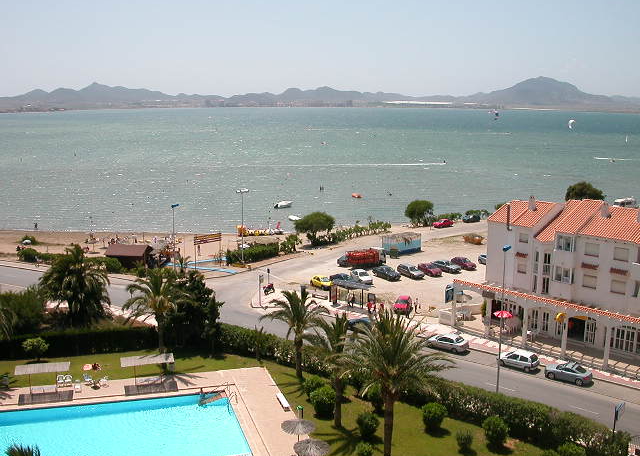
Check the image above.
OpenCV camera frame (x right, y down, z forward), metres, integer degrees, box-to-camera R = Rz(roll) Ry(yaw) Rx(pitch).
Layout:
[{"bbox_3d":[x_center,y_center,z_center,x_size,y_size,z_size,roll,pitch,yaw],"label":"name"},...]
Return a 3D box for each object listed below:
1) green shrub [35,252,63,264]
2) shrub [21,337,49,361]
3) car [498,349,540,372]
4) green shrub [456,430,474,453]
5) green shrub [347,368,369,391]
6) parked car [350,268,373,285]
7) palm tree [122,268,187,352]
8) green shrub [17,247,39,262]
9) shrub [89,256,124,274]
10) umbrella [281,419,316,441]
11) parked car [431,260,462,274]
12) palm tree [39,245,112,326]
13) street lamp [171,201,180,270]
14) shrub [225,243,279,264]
[{"bbox_3d":[-41.170,4.681,104.312,4.000,1.400,1.800,4,11,20],"label":"green shrub"},{"bbox_3d":[-26.700,11.317,64.090,2.400,2.300,2.400,0,10,0],"label":"shrub"},{"bbox_3d":[19.151,12.740,65.777,3.750,1.420,1.630,8,13,39],"label":"car"},{"bbox_3d":[10.045,14.701,47.326,1.200,1.500,1.200,0,10,0],"label":"green shrub"},{"bbox_3d":[3.318,13.098,58.962,1.722,1.586,1.722,0,10,0],"label":"green shrub"},{"bbox_3d":[6.070,6.903,97.179,1.680,1.420,4.100,-5,11,-25],"label":"parked car"},{"bbox_3d":[-15.878,7.993,65.648,6.300,8.300,6.300,0,10,0],"label":"palm tree"},{"bbox_3d":[-46.797,4.353,109.550,3.100,2.100,2.600,5,11,27],"label":"green shrub"},{"bbox_3d":[-32.204,5.576,102.125,5.000,2.200,2.400,5,11,27],"label":"shrub"},{"bbox_3d":[-1.431,14.399,46.739,2.350,2.300,2.350,0,10,0],"label":"umbrella"},{"bbox_3d":[19.491,5.808,104.703,1.700,1.400,4.400,-7,12,-35],"label":"parked car"},{"bbox_3d":[-27.955,6.785,77.293,7.900,8.700,7.900,-3,11,-19],"label":"palm tree"},{"bbox_3d":[-20.215,1.631,96.749,1.150,9.951,0.400,-3,11,-18],"label":"street lamp"},{"bbox_3d":[-11.004,4.179,112.700,9.600,1.800,1.900,-8,13,-36],"label":"shrub"}]

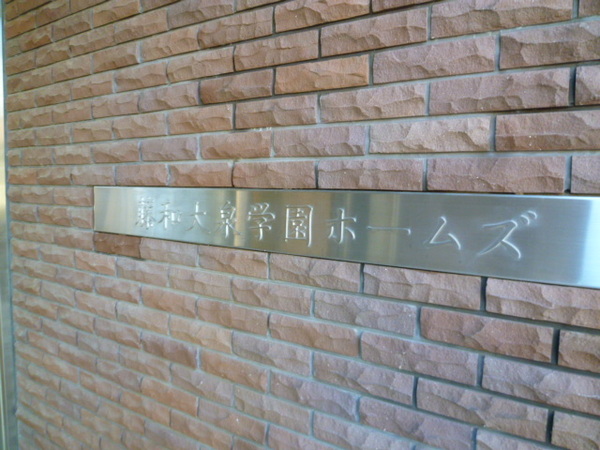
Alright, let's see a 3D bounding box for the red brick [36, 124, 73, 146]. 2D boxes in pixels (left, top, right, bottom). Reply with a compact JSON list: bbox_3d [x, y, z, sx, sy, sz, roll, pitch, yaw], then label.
[{"bbox_3d":[-0.830,-0.308,1.515,0.225,0.060,0.060,4,5,32],"label":"red brick"}]

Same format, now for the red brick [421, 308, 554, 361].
[{"bbox_3d":[0.340,0.189,0.795,0.225,0.060,0.060,4,5,32],"label":"red brick"}]

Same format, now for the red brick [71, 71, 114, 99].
[{"bbox_3d":[-0.642,-0.435,1.388,0.225,0.060,0.060,4,5,32],"label":"red brick"}]

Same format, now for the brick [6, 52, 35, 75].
[{"bbox_3d":[-1.012,-0.592,1.615,0.225,0.060,0.060,4,5,32],"label":"brick"}]

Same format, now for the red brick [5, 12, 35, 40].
[{"bbox_3d":[-0.998,-0.724,1.599,0.225,0.060,0.060,4,5,32],"label":"red brick"}]

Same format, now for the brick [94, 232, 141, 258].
[{"bbox_3d":[-0.546,0.060,1.354,0.225,0.060,0.060,4,5,32],"label":"brick"}]

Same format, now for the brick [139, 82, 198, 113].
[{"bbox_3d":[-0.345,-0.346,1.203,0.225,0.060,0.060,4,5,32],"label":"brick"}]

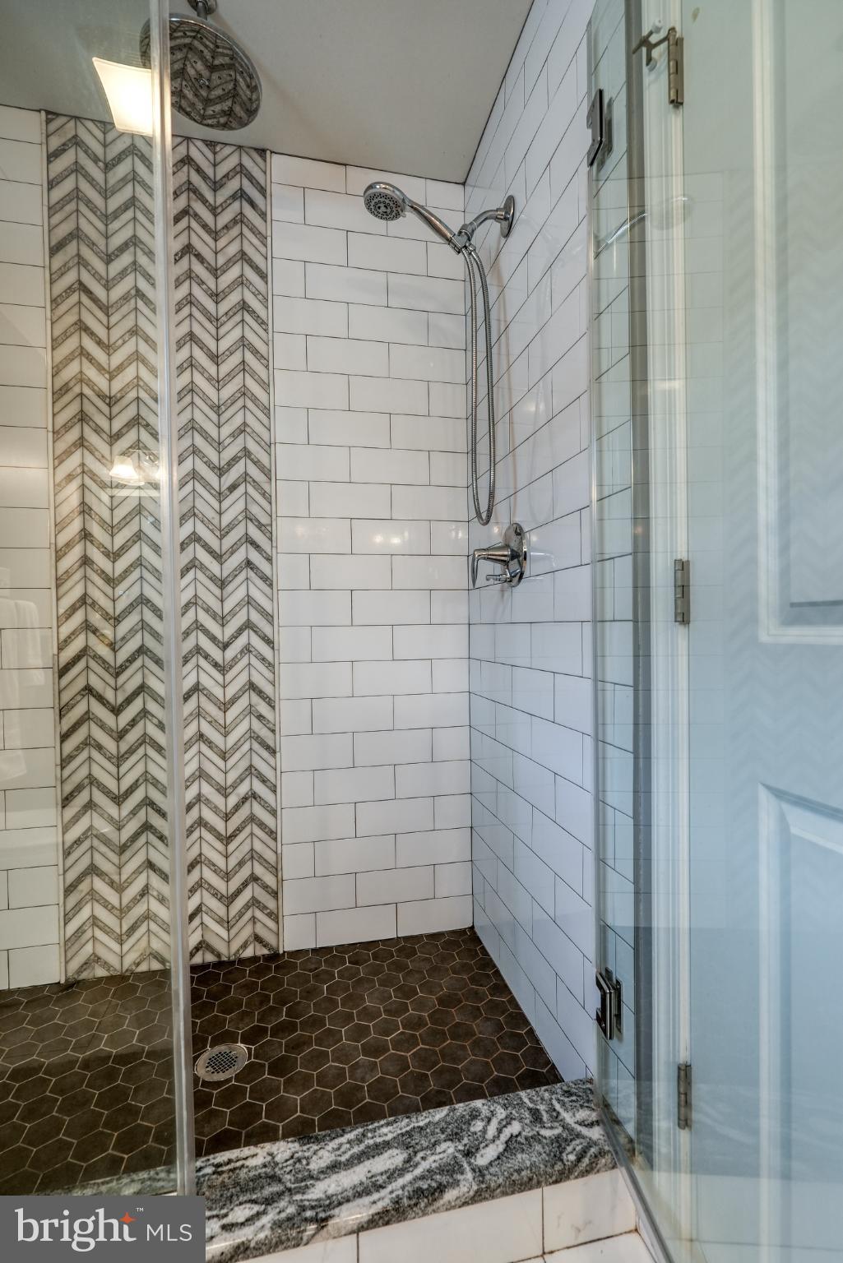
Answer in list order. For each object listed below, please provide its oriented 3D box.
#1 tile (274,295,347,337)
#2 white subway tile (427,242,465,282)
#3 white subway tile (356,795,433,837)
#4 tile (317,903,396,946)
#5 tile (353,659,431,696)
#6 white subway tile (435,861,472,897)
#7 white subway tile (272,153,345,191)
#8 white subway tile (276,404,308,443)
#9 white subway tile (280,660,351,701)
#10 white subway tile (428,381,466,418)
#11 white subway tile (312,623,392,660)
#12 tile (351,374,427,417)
[{"bbox_3d":[-0.324,-0.926,1.659,0.212,0.105,0.010,-1,1,-13],"label":"tile"},{"bbox_3d":[0.080,-1.188,1.808,0.123,0.109,0.010,-1,1,-12],"label":"white subway tile"},{"bbox_3d":[-0.080,0.558,1.695,0.238,0.103,0.009,-1,1,-12],"label":"white subway tile"},{"bbox_3d":[-0.194,0.875,1.675,0.238,0.103,0.009,-1,1,-12],"label":"tile"},{"bbox_3d":[-0.086,0.138,1.689,0.238,0.103,0.009,-1,1,-12],"label":"tile"},{"bbox_3d":[0.098,0.765,1.735,0.117,0.103,0.009,-1,1,-12],"label":"white subway tile"},{"bbox_3d":[-0.332,-1.357,1.671,0.216,0.087,0.009,-1,1,-12],"label":"white subway tile"},{"bbox_3d":[-0.379,-0.604,1.649,0.091,0.105,0.010,-1,1,-13],"label":"white subway tile"},{"bbox_3d":[-0.313,0.145,1.687,0.214,0.106,0.009,-1,1,-12],"label":"white subway tile"},{"bbox_3d":[0.082,-0.728,1.774,0.119,0.106,0.010,-1,1,-12],"label":"white subway tile"},{"bbox_3d":[-0.207,0.036,1.694,0.242,0.105,0.010,-1,1,-13],"label":"white subway tile"},{"bbox_3d":[-0.097,-0.702,1.677,0.238,0.103,0.009,-1,1,-12],"label":"tile"}]

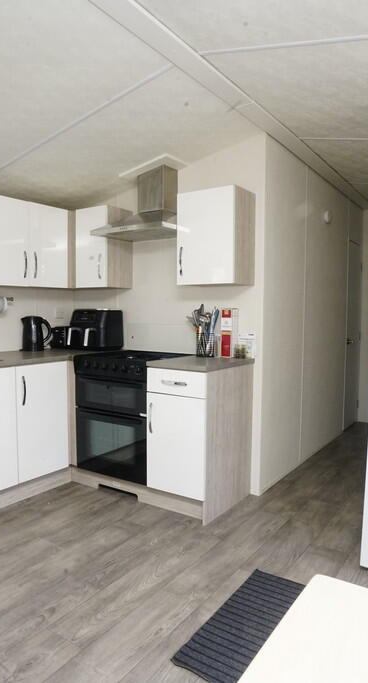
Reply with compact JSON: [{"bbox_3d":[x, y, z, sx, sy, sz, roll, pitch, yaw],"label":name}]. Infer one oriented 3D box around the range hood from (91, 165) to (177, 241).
[{"bbox_3d":[-0.258,-0.980,3.115,0.616,0.505,0.421,3,4,34],"label":"range hood"}]

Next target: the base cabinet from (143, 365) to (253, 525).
[{"bbox_3d":[0.110,0.576,2.851,0.415,0.854,0.581,3,4,34],"label":"base cabinet"}]

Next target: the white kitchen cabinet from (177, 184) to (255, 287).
[{"bbox_3d":[0.209,-0.655,2.948,0.422,0.587,0.273,3,5,35],"label":"white kitchen cabinet"}]

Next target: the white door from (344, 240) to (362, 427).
[{"bbox_3d":[1.747,-0.057,4.753,0.040,1.910,0.487,3,5,35],"label":"white door"}]

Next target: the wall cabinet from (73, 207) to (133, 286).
[{"bbox_3d":[-0.609,-0.696,3.461,0.339,0.584,0.277,3,4,34],"label":"wall cabinet"}]

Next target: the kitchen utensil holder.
[{"bbox_3d":[0.155,0.023,3.031,0.122,0.150,0.122,3,4,34],"label":"kitchen utensil holder"}]

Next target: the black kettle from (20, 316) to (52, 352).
[{"bbox_3d":[-1.091,-0.058,3.397,0.222,0.252,0.155,-1,4,-25],"label":"black kettle"}]

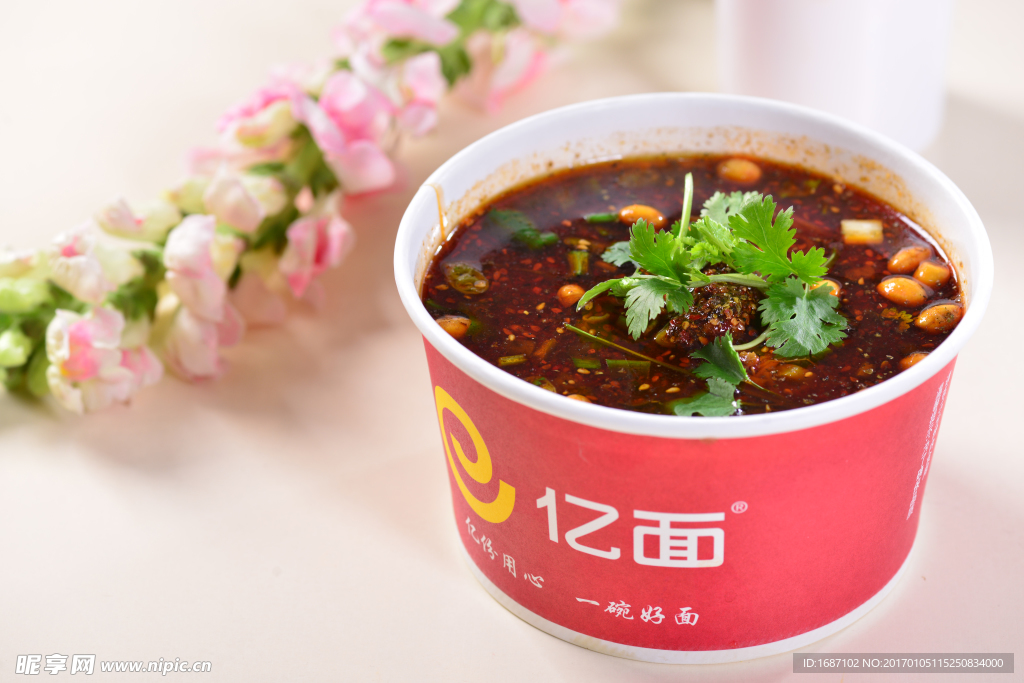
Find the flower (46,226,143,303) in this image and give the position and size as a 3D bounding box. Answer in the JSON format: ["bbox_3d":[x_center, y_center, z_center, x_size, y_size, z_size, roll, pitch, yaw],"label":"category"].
[{"bbox_3d":[-0.120,-0.022,0.859,0.027,0.018,0.018,12,38,16],"label":"flower"}]

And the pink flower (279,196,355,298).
[{"bbox_3d":[-0.058,-0.028,0.886,0.023,0.025,0.025,-27,44,-31],"label":"pink flower"}]

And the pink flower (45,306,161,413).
[{"bbox_3d":[-0.116,0.005,0.846,0.033,0.025,0.025,-1,37,0],"label":"pink flower"}]

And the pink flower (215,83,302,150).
[{"bbox_3d":[-0.078,-0.070,0.923,0.026,0.017,0.017,26,44,31],"label":"pink flower"}]

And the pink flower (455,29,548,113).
[{"bbox_3d":[-0.003,-0.088,0.966,0.023,0.023,0.030,26,44,31],"label":"pink flower"}]

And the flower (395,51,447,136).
[{"bbox_3d":[-0.029,-0.079,0.947,0.019,0.023,0.016,30,47,35],"label":"flower"}]

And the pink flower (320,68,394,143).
[{"bbox_3d":[-0.048,-0.072,0.919,0.023,0.019,0.019,-20,41,-24],"label":"pink flower"}]

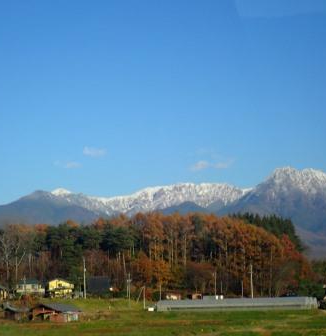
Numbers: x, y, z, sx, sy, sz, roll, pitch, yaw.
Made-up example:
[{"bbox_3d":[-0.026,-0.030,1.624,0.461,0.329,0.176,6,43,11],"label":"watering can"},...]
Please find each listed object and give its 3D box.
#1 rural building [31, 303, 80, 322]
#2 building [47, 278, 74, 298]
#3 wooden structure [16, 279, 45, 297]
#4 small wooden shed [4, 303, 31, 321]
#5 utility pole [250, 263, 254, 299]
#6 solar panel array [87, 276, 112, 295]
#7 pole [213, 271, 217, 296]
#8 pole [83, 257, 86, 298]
[{"bbox_3d":[-21.640,29.470,263.000,7.300,4.000,7.600,-4,-6,35],"label":"rural building"},{"bbox_3d":[-28.770,34.130,365.000,6.800,5.800,8.000,-1,-5,6],"label":"building"},{"bbox_3d":[-37.880,34.160,370.000,8.200,5.100,6.500,0,-5,-3],"label":"wooden structure"},{"bbox_3d":[-30.130,29.720,268.000,4.200,3.600,4.200,-4,-6,33],"label":"small wooden shed"},{"bbox_3d":[24.010,30.830,350.000,0.500,10.500,0.400,0,-5,0],"label":"utility pole"},{"bbox_3d":[-18.890,35.014,385.000,6.600,5.400,5.500,-1,-7,-3],"label":"solar panel array"},{"bbox_3d":[16.320,36.160,400.000,0.500,9.000,0.400,0,-5,0],"label":"pole"},{"bbox_3d":[-19.610,27.700,325.000,0.500,10.400,0.400,0,-5,0],"label":"pole"}]

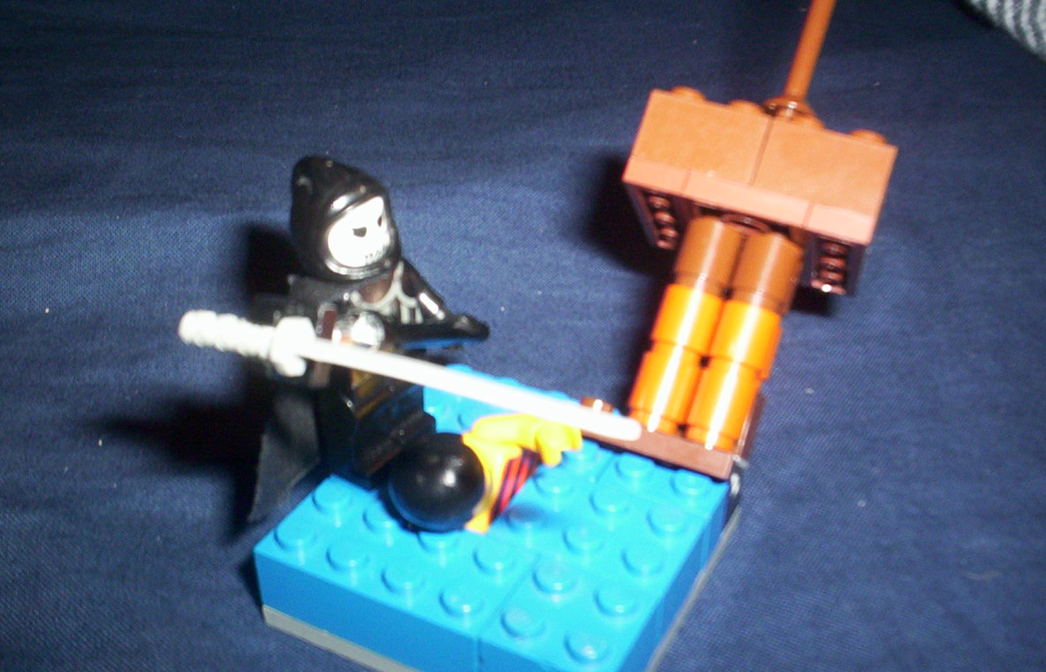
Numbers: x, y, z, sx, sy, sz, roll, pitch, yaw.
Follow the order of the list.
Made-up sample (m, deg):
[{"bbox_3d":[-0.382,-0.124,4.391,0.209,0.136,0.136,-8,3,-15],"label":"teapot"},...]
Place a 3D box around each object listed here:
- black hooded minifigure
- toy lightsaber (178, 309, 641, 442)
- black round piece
[{"bbox_3d":[-0.020,0.000,0.147,0.024,0.043,0.030,15,34,24],"label":"black hooded minifigure"},{"bbox_3d":[-0.014,0.005,0.132,0.055,0.007,0.006,12,33,8],"label":"toy lightsaber"},{"bbox_3d":[-0.011,0.018,0.142,0.012,0.012,0.011,0,-6,32],"label":"black round piece"}]

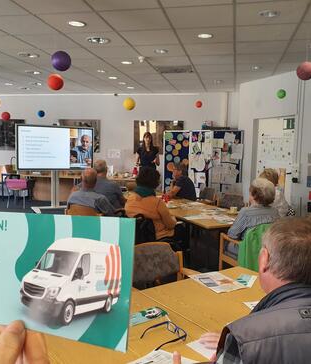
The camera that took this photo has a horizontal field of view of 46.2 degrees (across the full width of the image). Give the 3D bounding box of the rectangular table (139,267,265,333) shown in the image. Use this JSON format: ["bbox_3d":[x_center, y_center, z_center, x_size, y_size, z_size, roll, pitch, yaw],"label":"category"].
[{"bbox_3d":[0.417,0.937,1.754,0.700,0.740,0.760,-3,7,-35],"label":"rectangular table"}]

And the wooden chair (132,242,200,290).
[{"bbox_3d":[0.088,0.846,2.129,0.570,0.830,0.570,-3,7,-35],"label":"wooden chair"}]

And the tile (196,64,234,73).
[{"bbox_3d":[0.948,-1.803,5.800,0.620,0.030,0.610,2,6,12],"label":"tile"}]

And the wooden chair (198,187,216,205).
[{"bbox_3d":[0.562,0.498,5.501,0.550,0.810,0.560,-2,7,-30],"label":"wooden chair"}]

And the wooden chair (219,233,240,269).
[{"bbox_3d":[0.966,0.741,3.270,0.570,0.830,0.570,-2,7,-25],"label":"wooden chair"}]

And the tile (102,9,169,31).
[{"bbox_3d":[-0.176,-1.569,3.521,0.615,0.030,0.600,3,6,12],"label":"tile"}]

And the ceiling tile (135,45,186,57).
[{"bbox_3d":[0.075,-1.684,4.670,0.615,0.030,0.600,3,6,12],"label":"ceiling tile"}]

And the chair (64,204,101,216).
[{"bbox_3d":[-0.685,0.617,4.099,0.520,0.810,0.540,4,7,25],"label":"chair"}]

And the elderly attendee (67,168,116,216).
[{"bbox_3d":[-0.688,0.412,4.233,0.550,1.190,0.740,3,6,20],"label":"elderly attendee"}]

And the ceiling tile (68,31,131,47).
[{"bbox_3d":[-0.655,-1.672,4.290,0.620,0.030,0.610,2,6,12],"label":"ceiling tile"}]

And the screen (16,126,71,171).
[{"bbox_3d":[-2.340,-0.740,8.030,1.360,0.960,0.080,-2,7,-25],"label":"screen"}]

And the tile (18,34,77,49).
[{"bbox_3d":[-1.263,-1.698,4.421,0.620,0.030,0.610,2,6,12],"label":"tile"}]

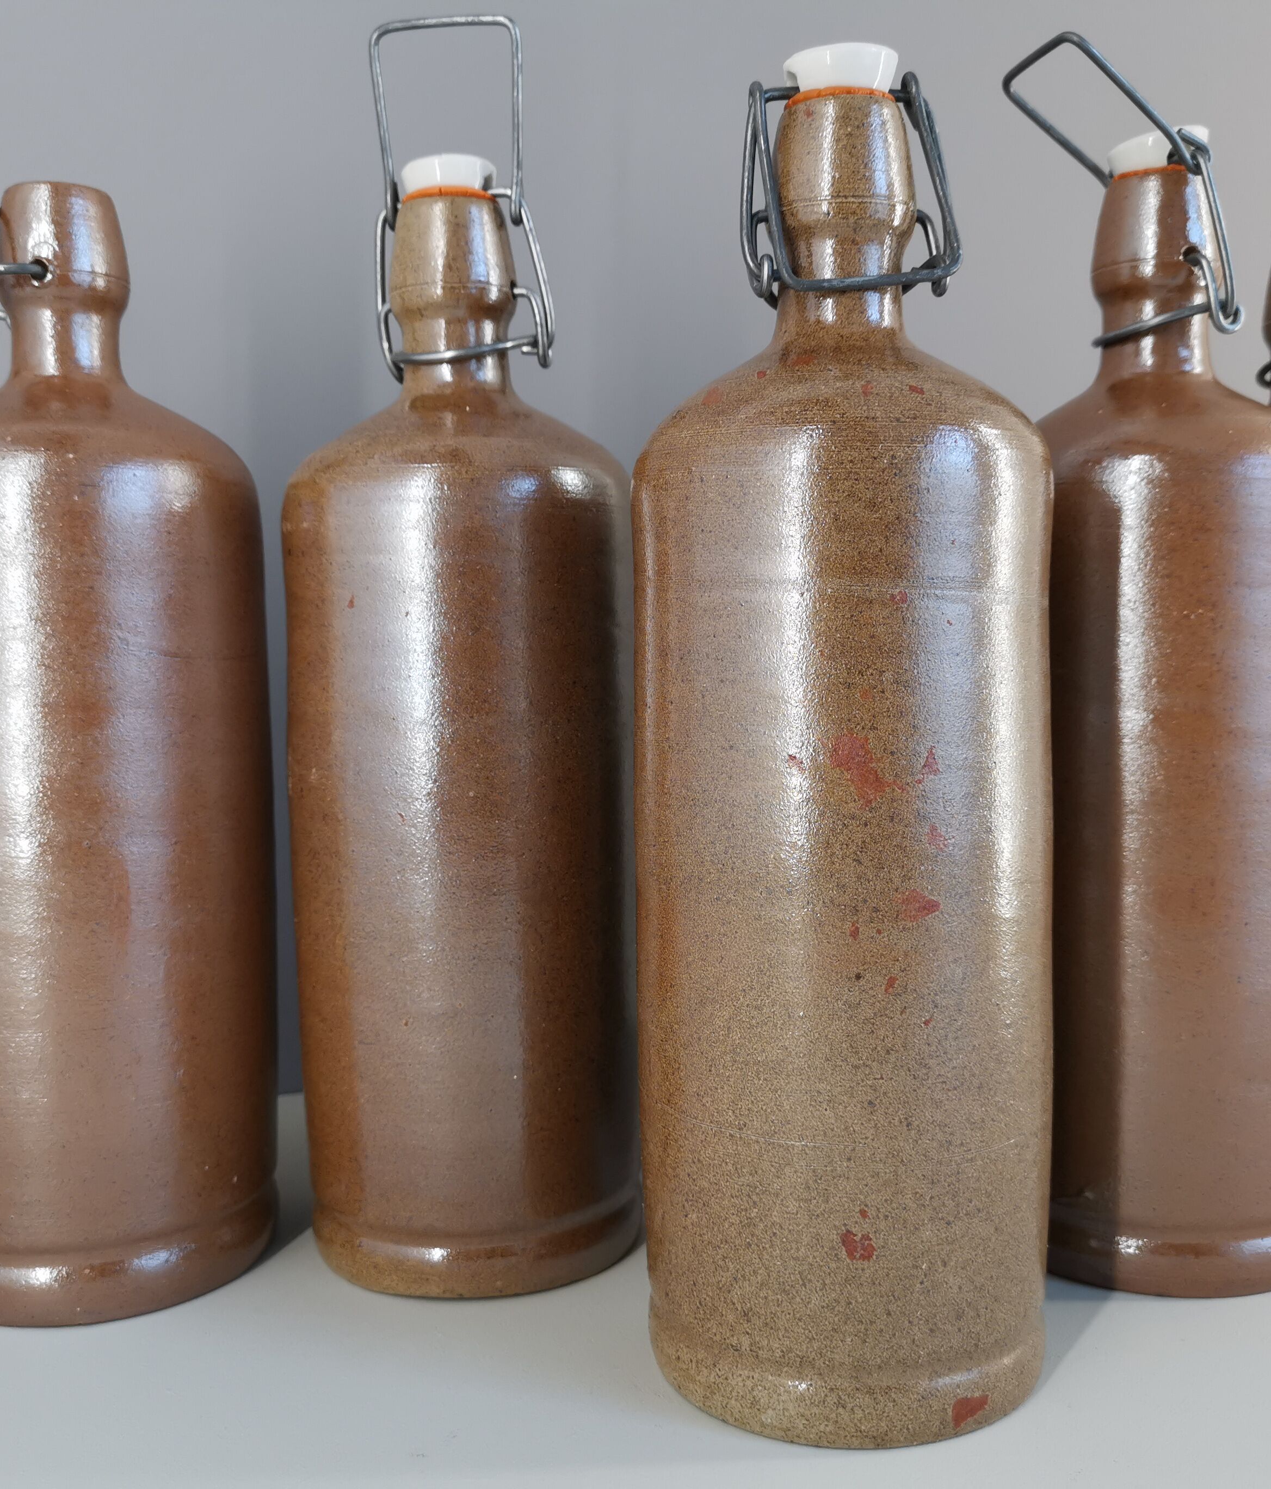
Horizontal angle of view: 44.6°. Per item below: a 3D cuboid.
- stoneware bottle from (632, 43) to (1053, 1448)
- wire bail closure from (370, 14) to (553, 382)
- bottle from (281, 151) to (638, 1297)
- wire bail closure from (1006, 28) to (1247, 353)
[{"bbox_3d":[0.045,-0.004,0.334,0.088,0.280,0.088,-1,4,0],"label":"stoneware bottle"},{"bbox_3d":[-0.043,-0.136,0.391,0.046,0.089,0.033,0,4,9],"label":"wire bail closure"},{"bbox_3d":[-0.045,-0.008,0.405,0.089,0.280,0.089,-1,4,0],"label":"bottle"},{"bbox_3d":[0.121,-0.135,0.389,0.050,0.070,0.043,-2,5,-12],"label":"wire bail closure"}]

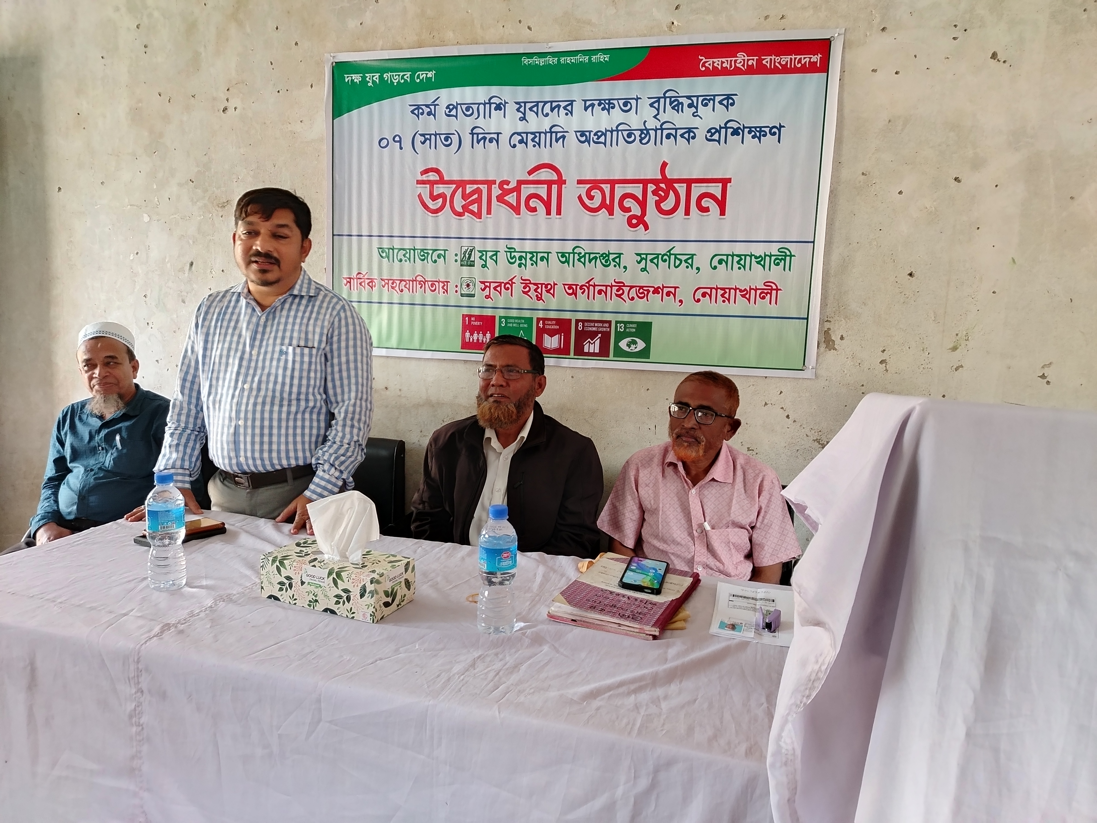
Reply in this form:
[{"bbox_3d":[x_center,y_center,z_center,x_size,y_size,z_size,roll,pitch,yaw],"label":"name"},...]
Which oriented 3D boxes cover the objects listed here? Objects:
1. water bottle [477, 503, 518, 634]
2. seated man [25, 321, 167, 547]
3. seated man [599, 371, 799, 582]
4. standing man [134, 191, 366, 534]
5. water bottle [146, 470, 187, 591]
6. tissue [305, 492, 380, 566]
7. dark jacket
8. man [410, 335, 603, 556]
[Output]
[{"bbox_3d":[-0.082,0.256,1.270,0.065,0.206,0.065,2,7,0],"label":"water bottle"},{"bbox_3d":[-1.264,0.377,2.009,0.500,1.212,0.780,3,7,4],"label":"seated man"},{"bbox_3d":[0.280,0.500,1.687,0.500,1.161,0.750,5,8,20],"label":"seated man"},{"bbox_3d":[-0.733,0.225,1.969,0.570,1.562,0.450,3,7,8],"label":"standing man"},{"bbox_3d":[-0.707,0.215,1.404,0.065,0.208,0.065,2,7,0],"label":"water bottle"},{"bbox_3d":[-0.367,0.204,1.348,0.125,0.125,0.070,5,8,22],"label":"tissue"},{"bbox_3d":[-0.123,0.271,1.942,0.490,0.570,0.370,5,8,22],"label":"dark jacket"},{"bbox_3d":[-0.186,0.430,1.864,0.510,1.222,0.780,5,8,22],"label":"man"}]

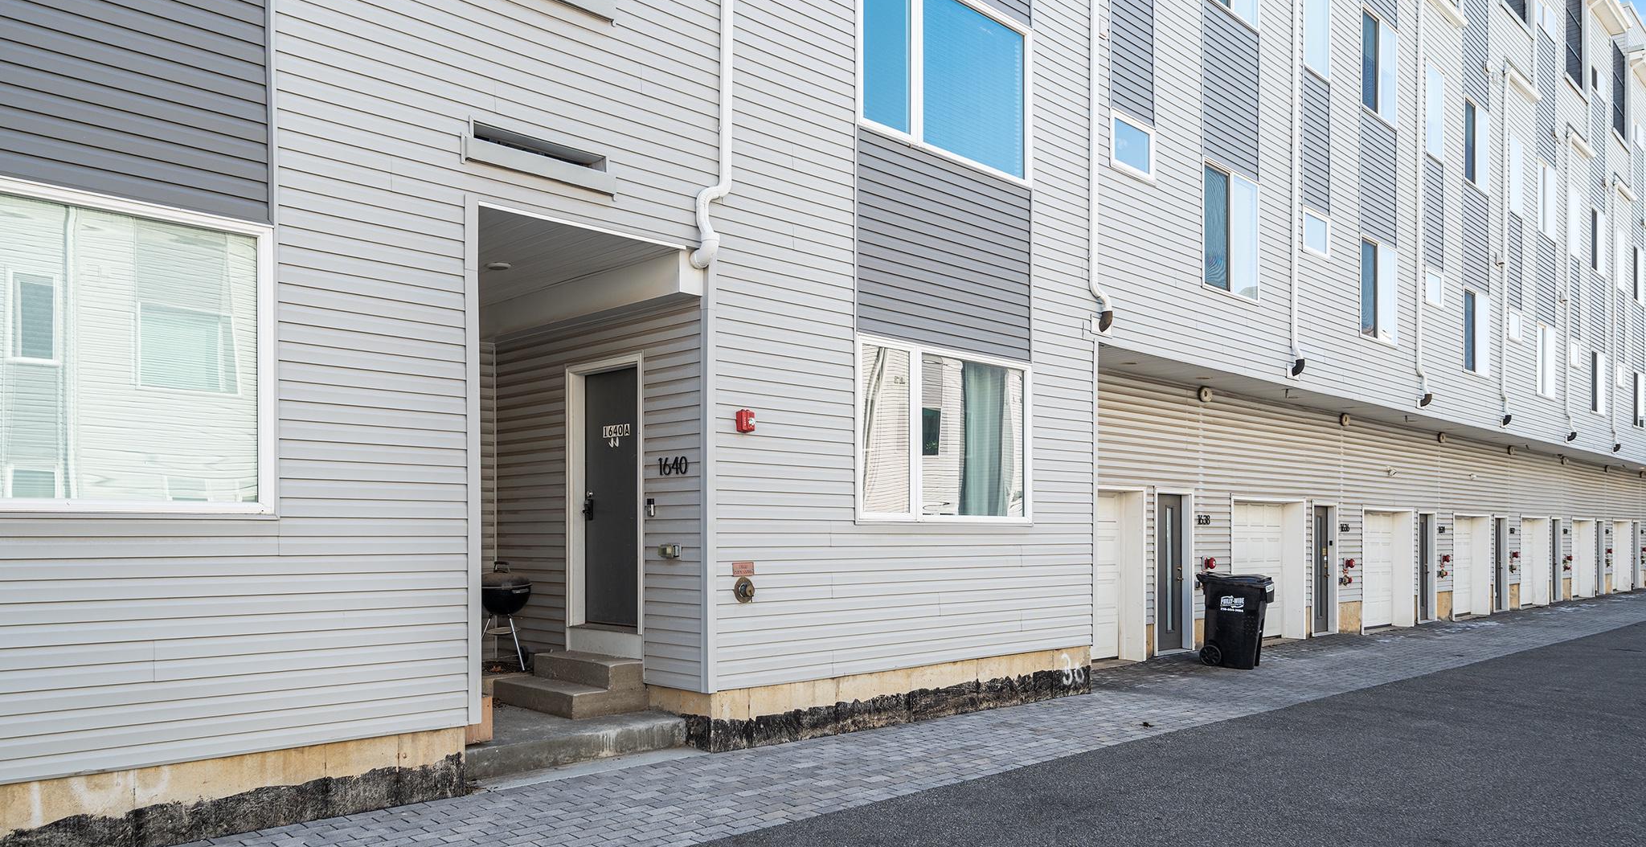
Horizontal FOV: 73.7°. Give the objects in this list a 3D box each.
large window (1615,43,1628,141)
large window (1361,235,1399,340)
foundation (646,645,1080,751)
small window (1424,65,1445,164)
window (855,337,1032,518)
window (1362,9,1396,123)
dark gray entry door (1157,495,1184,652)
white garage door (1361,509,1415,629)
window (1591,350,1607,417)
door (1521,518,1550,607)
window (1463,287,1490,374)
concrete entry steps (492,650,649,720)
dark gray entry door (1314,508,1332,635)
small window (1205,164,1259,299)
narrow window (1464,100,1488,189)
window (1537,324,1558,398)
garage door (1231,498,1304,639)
[{"bbox_3d":[20.235,-8.368,27.886,1.606,2.160,0.150,2,-3,-44],"label":"large window"},{"bbox_3d":[8.458,-1.997,16.664,1.483,1.509,0.100,3,-4,-44],"label":"large window"},{"bbox_3d":[0.719,2.298,9.698,4.872,0.470,0.700,6,-4,-44],"label":"foundation"},{"bbox_3d":[10.271,-5.211,18.407,0.943,1.528,0.100,3,-4,-44],"label":"small window"},{"bbox_3d":[1.140,0.123,9.713,2.350,1.504,0.100,3,-4,-44],"label":"window"},{"bbox_3d":[8.451,-5.381,16.629,1.420,1.440,0.100,3,-4,-44],"label":"window"},{"bbox_3d":[4.484,1.957,14.358,0.880,2.040,0.100,2,-3,-44],"label":"dark gray entry door"},{"bbox_3d":[10.027,2.623,19.764,2.420,2.140,0.400,3,-4,-44],"label":"white garage door"},{"bbox_3d":[18.928,-0.951,26.748,1.420,1.440,0.100,3,-4,-44],"label":"window"},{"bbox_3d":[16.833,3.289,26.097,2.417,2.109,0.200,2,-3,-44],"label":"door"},{"bbox_3d":[11.916,-1.624,19.975,1.420,1.440,0.100,3,-4,-44],"label":"window"},{"bbox_3d":[-1.926,1.983,8.368,0.660,0.345,1.150,3,-4,-44],"label":"concrete entry steps"},{"bbox_3d":[7.994,2.363,17.688,0.920,2.060,0.120,3,-4,-44],"label":"dark gray entry door"},{"bbox_3d":[4.943,-2.276,13.240,1.420,1.440,0.100,3,-4,-44],"label":"small window"},{"bbox_3d":[11.750,-4.963,19.764,1.436,1.514,0.100,2,-3,-44],"label":"narrow window"},{"bbox_3d":[15.402,-1.314,23.341,1.546,1.520,0.100,3,-4,-44],"label":"window"},{"bbox_3d":[6.544,2.192,16.289,2.450,2.140,0.200,3,-4,-44],"label":"garage door"}]

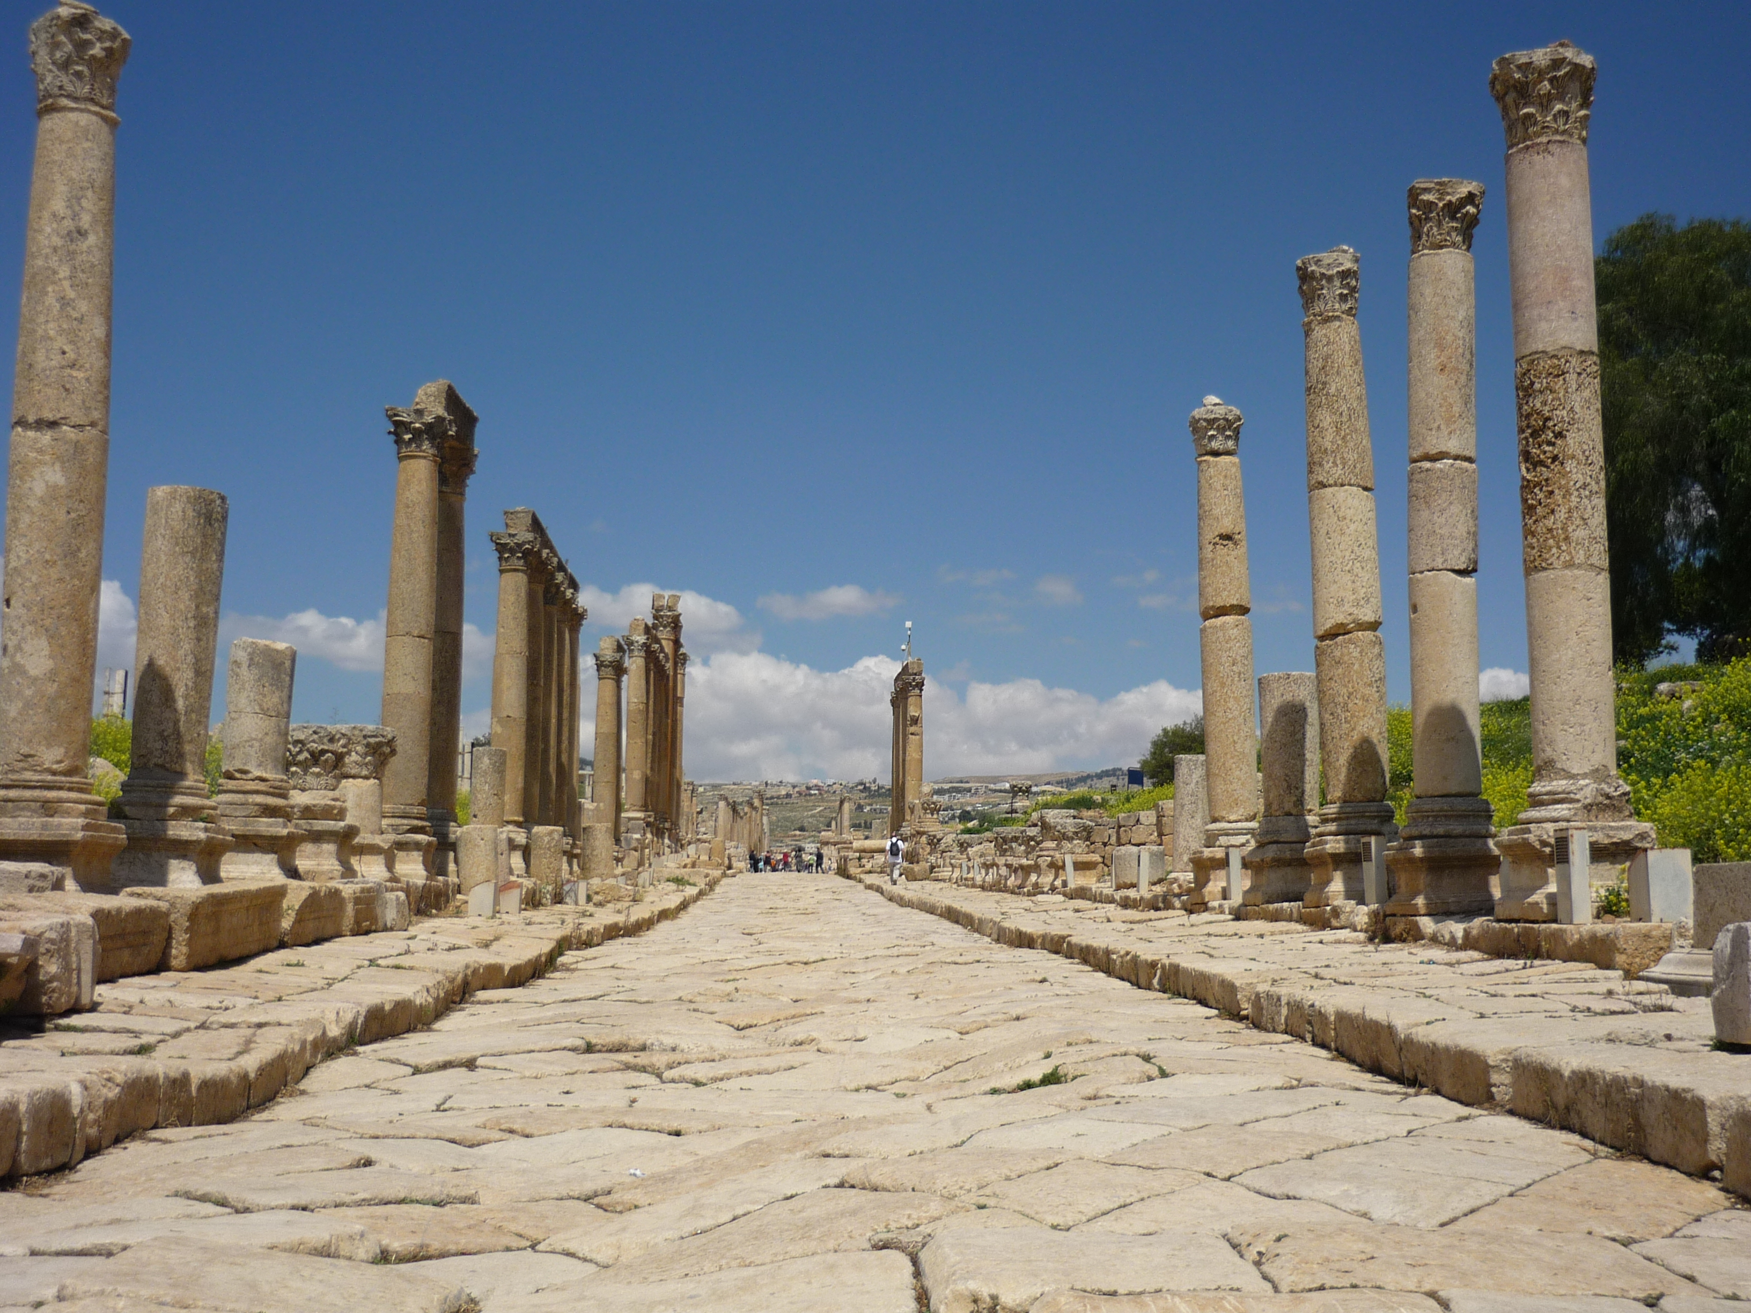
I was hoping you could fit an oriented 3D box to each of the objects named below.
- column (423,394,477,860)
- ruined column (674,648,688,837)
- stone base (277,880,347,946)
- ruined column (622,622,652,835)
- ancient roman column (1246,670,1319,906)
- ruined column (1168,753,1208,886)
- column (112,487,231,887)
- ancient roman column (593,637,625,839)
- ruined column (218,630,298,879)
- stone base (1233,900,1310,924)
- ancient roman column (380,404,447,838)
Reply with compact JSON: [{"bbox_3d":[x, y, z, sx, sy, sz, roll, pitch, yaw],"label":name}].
[{"bbox_3d":[-8.025,-0.273,35.679,1.100,8.337,1.100,1,-7,-3],"label":"column"},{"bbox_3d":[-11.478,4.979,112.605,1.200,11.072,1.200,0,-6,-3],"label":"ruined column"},{"bbox_3d":[-7.527,3.318,24.923,0.650,0.750,3.000,0,-6,-3],"label":"stone base"},{"bbox_3d":[-11.458,3.428,92.555,1.350,10.164,1.350,0,-6,-3],"label":"ruined column"},{"bbox_3d":[6.758,2.189,31.809,1.040,3.831,1.040,0,-6,-3],"label":"ancient roman column"},{"bbox_3d":[5.648,2.942,34.533,0.750,2.322,0.750,1,-7,-3],"label":"ruined column"},{"bbox_3d":[-7.276,0.327,19.899,1.000,4.076,1.000,1,-7,-3],"label":"column"},{"bbox_3d":[-10.014,3.432,71.471,1.150,8.198,1.150,1,-7,-3],"label":"ancient roman column"},{"bbox_3d":[-7.459,1.236,23.090,1.000,2.872,1.000,1,-7,-3],"label":"ruined column"},{"bbox_3d":[5.762,3.662,27.514,1.150,0.252,1.200,1,-7,-3],"label":"stone base"},{"bbox_3d":[-9.190,-0.718,38.170,1.150,8.598,1.150,0,-6,-3],"label":"ancient roman column"}]

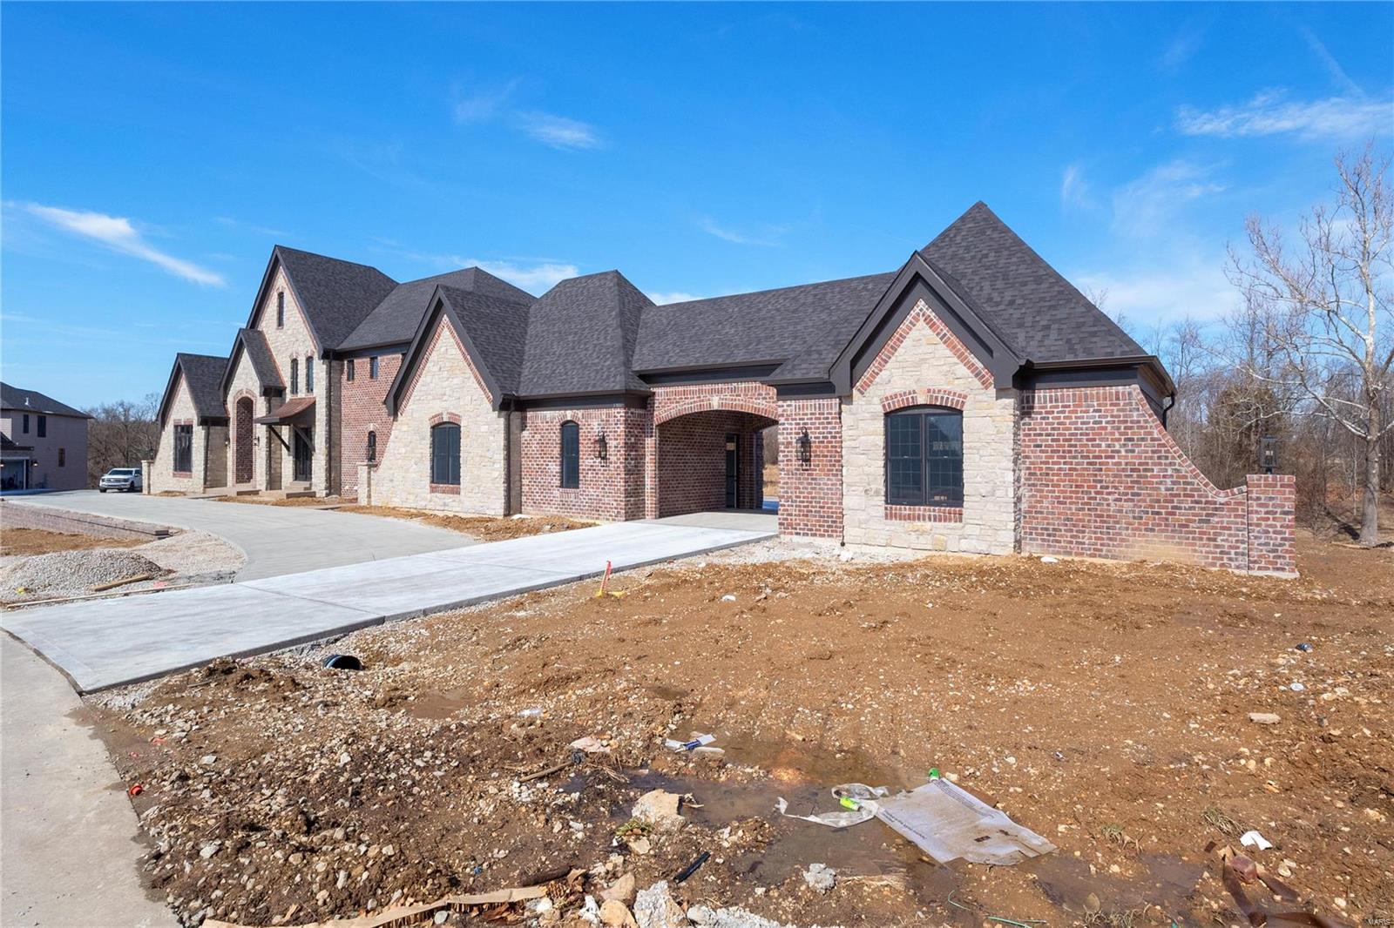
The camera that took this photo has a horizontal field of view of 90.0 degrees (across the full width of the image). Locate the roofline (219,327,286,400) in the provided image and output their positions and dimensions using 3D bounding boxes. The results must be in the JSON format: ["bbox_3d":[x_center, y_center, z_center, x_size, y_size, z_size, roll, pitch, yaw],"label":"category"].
[{"bbox_3d":[-20.400,-4.550,32.000,3.650,3.200,1.150,0,0,31],"label":"roofline"}]

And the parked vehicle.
[{"bbox_3d":[-45.800,1.270,56.200,2.030,1.930,5.800,0,0,-24],"label":"parked vehicle"}]

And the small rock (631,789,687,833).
[{"bbox_3d":[-0.194,1.765,3.550,0.270,0.120,0.200,0,0,0],"label":"small rock"}]

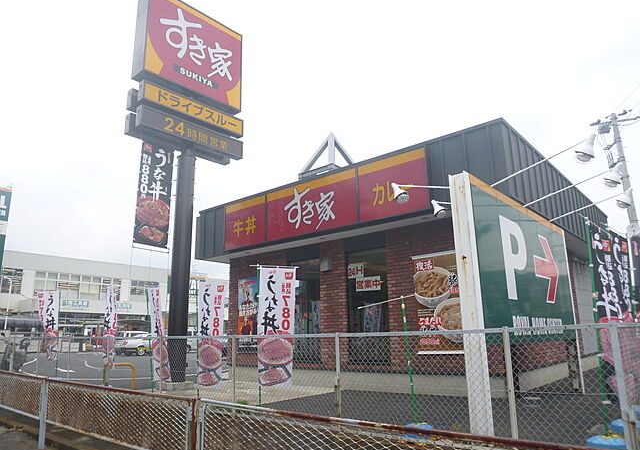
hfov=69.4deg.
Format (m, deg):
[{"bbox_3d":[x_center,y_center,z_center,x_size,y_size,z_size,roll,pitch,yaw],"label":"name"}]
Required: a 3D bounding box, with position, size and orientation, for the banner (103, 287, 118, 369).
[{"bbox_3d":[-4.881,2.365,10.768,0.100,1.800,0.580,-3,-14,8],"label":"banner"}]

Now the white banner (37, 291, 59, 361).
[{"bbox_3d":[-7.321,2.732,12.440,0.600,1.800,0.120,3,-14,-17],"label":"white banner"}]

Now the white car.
[{"bbox_3d":[-11.774,8.304,32.519,1.700,1.580,4.400,-12,-17,39],"label":"white car"}]

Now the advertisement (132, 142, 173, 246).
[{"bbox_3d":[-3.596,-0.621,10.143,0.050,2.350,0.820,-12,-17,39],"label":"advertisement"}]

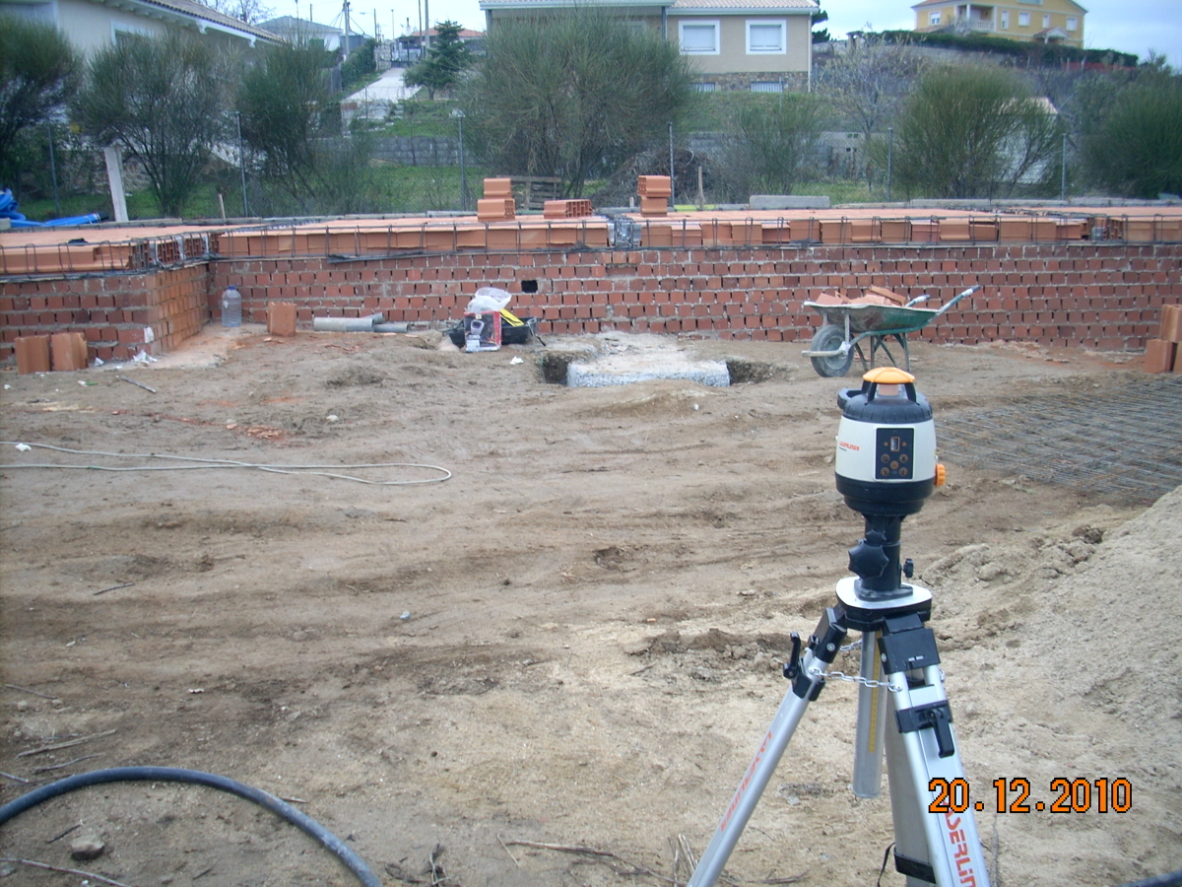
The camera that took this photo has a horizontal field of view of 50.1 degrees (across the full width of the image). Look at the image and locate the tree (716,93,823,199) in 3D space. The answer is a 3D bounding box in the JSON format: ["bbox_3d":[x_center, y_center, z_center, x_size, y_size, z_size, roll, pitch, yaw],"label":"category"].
[{"bbox_3d":[2.806,-4.640,19.832,1.715,1.658,1.550,0,12,8],"label":"tree"}]

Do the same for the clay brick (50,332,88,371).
[{"bbox_3d":[-3.587,-0.632,8.672,0.215,0.250,0.160,-7,13,-26],"label":"clay brick"}]

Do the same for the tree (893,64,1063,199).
[{"bbox_3d":[5.904,-4.735,19.292,2.615,2.048,2.400,2,12,17],"label":"tree"}]

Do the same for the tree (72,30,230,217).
[{"bbox_3d":[-6.348,-4.602,18.236,2.337,2.609,2.200,-5,12,-18],"label":"tree"}]

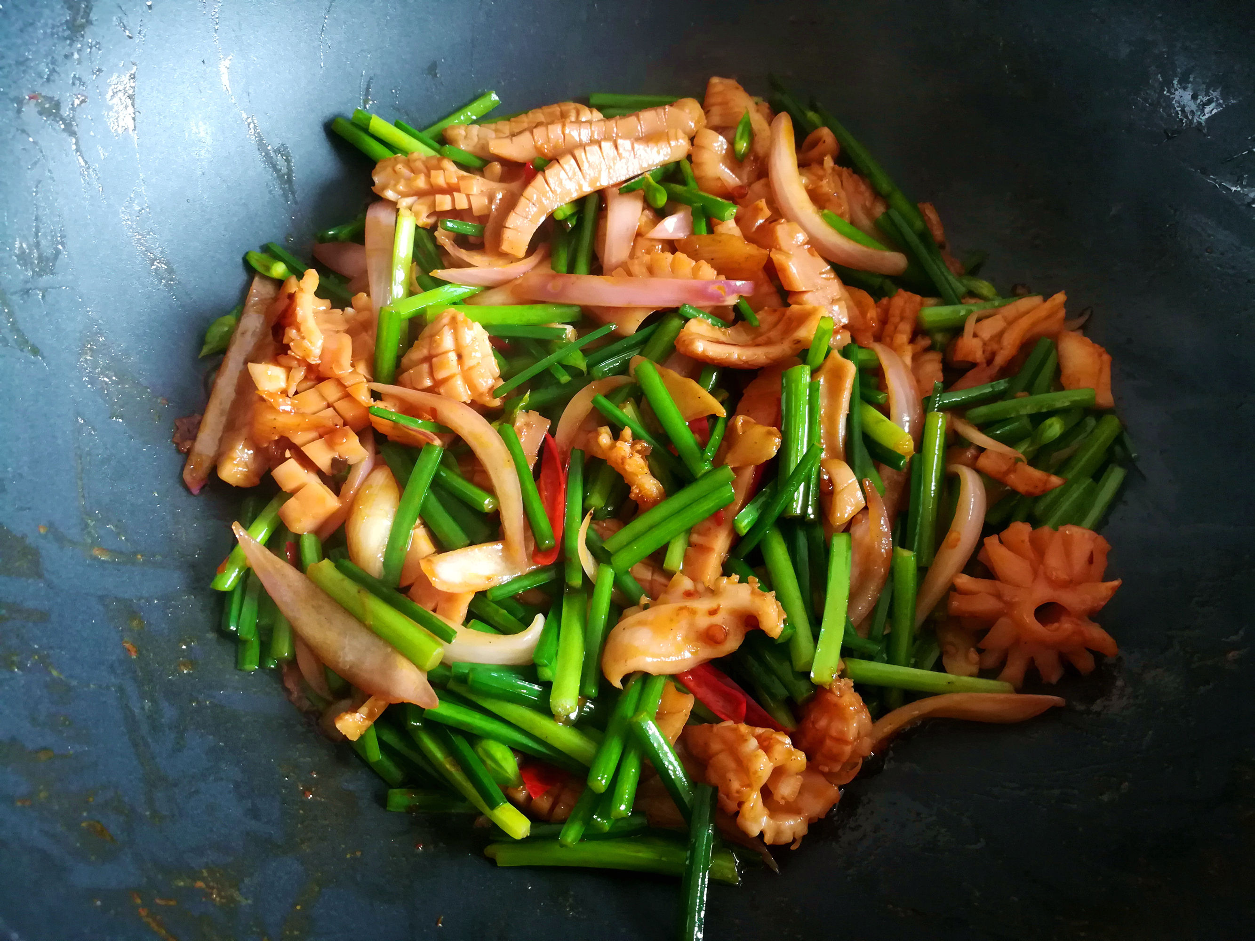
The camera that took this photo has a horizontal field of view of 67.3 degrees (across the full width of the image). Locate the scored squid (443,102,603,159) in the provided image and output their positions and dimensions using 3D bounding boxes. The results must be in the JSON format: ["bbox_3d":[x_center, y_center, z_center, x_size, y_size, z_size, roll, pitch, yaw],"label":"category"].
[{"bbox_3d":[-0.034,-0.115,0.318,0.053,0.012,0.013,-14,65,-7],"label":"scored squid"}]

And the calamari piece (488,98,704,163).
[{"bbox_3d":[-0.010,-0.112,0.312,0.071,0.013,0.013,-11,65,-5],"label":"calamari piece"}]

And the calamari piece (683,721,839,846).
[{"bbox_3d":[0.035,0.082,0.248,0.038,0.024,0.027,15,65,7],"label":"calamari piece"}]

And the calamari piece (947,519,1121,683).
[{"bbox_3d":[0.112,0.037,0.262,0.045,0.024,0.043,-6,69,18],"label":"calamari piece"}]

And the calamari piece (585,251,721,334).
[{"bbox_3d":[0.009,-0.055,0.295,0.041,0.018,0.022,-1,64,0],"label":"calamari piece"}]

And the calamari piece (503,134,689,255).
[{"bbox_3d":[-0.010,-0.089,0.302,0.064,0.017,0.020,-34,69,-15],"label":"calamari piece"}]

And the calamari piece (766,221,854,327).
[{"bbox_3d":[0.056,-0.061,0.292,0.016,0.013,0.034,-21,66,-10],"label":"calamari piece"}]

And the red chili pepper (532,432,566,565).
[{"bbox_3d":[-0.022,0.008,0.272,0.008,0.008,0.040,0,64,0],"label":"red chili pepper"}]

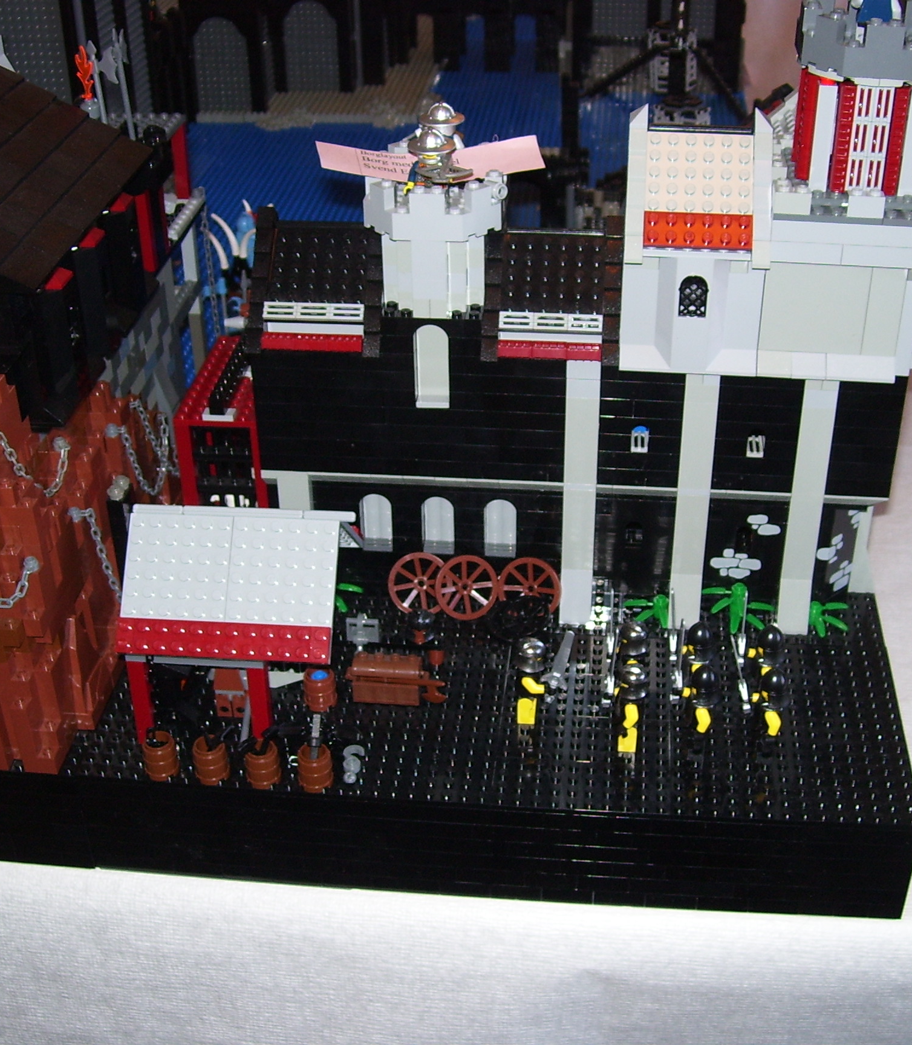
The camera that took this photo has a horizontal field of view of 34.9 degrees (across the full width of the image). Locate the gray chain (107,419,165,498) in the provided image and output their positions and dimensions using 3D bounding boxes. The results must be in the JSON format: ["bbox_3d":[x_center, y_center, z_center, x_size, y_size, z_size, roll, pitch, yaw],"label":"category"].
[{"bbox_3d":[-0.163,-0.040,0.751,0.012,0.064,0.077,1,33,3],"label":"gray chain"}]

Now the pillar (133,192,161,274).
[{"bbox_3d":[-0.174,-0.164,0.814,0.008,0.048,0.008,2,33,6],"label":"pillar"}]

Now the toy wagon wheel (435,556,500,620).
[{"bbox_3d":[0.006,0.034,0.756,0.033,0.033,0.007,-1,7,0],"label":"toy wagon wheel"}]

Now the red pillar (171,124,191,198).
[{"bbox_3d":[-0.166,-0.218,0.873,0.008,0.048,0.008,2,33,6],"label":"red pillar"}]

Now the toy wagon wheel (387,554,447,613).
[{"bbox_3d":[-0.019,0.032,0.759,0.033,0.033,0.007,0,10,2],"label":"toy wagon wheel"}]

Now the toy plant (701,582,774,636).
[{"bbox_3d":[0.145,0.045,0.745,0.038,0.022,0.022,2,33,6],"label":"toy plant"}]

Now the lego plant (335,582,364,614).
[{"bbox_3d":[-0.061,0.040,0.768,0.024,0.014,0.022,2,33,6],"label":"lego plant"}]

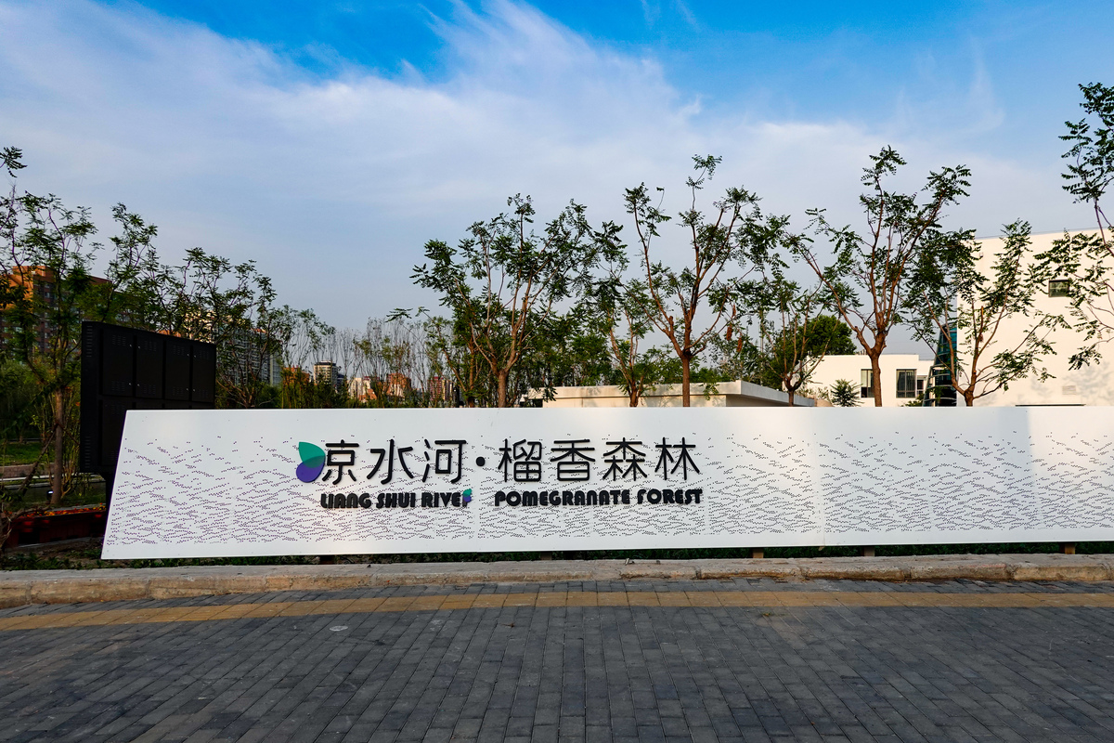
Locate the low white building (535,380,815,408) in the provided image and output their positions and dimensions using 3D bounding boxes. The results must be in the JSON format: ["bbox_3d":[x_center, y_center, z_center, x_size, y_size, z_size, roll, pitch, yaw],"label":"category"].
[{"bbox_3d":[7.300,2.500,38.000,9.200,3.100,19.000,-2,-4,27],"label":"low white building"}]

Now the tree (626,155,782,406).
[{"bbox_3d":[2.279,-0.672,11.500,2.415,5.370,2.415,0,-4,0],"label":"tree"}]

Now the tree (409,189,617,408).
[{"bbox_3d":[-0.600,-0.340,11.300,3.193,4.674,3.193,0,-4,0],"label":"tree"}]

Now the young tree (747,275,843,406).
[{"bbox_3d":[4.810,0.175,15.000,1.950,4.232,1.950,0,-4,0],"label":"young tree"}]

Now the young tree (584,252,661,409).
[{"bbox_3d":[1.234,-0.019,13.800,1.556,4.430,1.768,0,-4,0],"label":"young tree"}]

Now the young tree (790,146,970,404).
[{"bbox_3d":[5.010,-0.729,11.500,2.818,5.485,2.818,0,-4,0],"label":"young tree"}]

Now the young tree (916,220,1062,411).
[{"bbox_3d":[7.243,-0.231,12.500,2.532,4.647,2.532,0,-4,0],"label":"young tree"}]

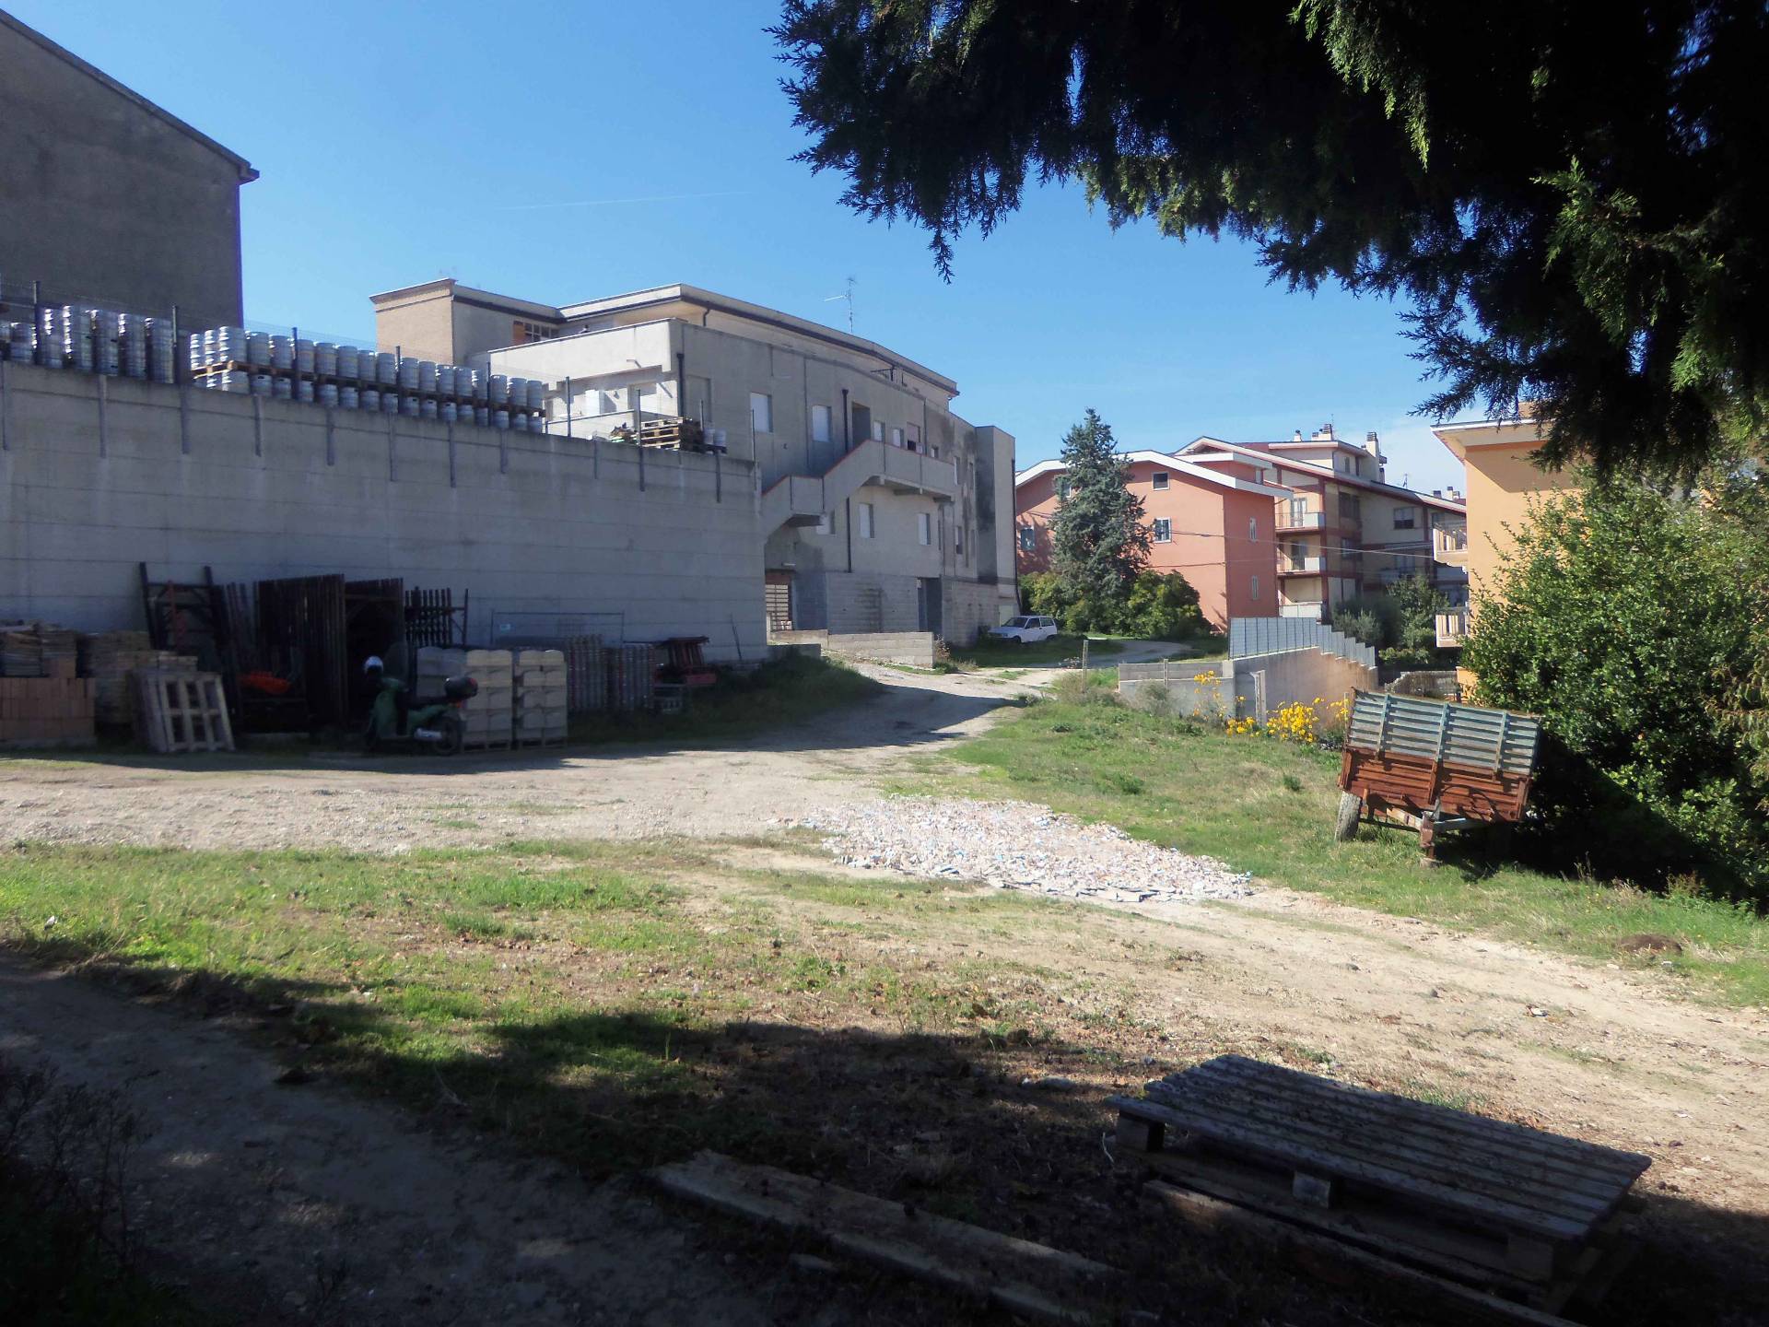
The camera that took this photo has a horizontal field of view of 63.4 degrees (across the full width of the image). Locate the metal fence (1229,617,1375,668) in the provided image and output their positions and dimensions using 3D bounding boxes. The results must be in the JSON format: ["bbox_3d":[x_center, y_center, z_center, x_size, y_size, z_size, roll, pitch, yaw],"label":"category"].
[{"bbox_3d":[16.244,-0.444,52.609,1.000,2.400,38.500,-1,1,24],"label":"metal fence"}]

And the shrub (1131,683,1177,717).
[{"bbox_3d":[6.276,0.853,33.324,1.080,0.800,1.000,-1,1,33],"label":"shrub"}]

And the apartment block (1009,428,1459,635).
[{"bbox_3d":[25.429,-9.002,94.090,24.000,14.600,29.000,-1,1,33],"label":"apartment block"}]

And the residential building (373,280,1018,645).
[{"bbox_3d":[-4.742,-6.313,56.572,11.600,12.000,30.400,-1,1,30],"label":"residential building"}]

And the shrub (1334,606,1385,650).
[{"bbox_3d":[25.248,-1.798,75.992,2.700,2.500,2.500,-1,1,33],"label":"shrub"}]

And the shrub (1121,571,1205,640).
[{"bbox_3d":[14.430,-2.965,73.965,4.400,3.600,3.900,-1,1,33],"label":"shrub"}]

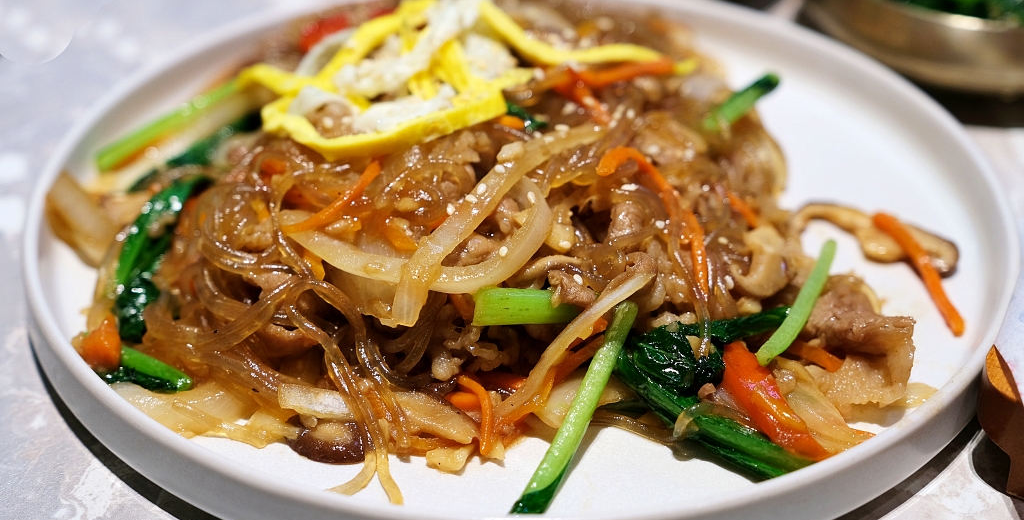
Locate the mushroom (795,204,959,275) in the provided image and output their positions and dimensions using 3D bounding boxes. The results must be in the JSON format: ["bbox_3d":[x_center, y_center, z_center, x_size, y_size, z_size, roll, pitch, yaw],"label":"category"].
[{"bbox_3d":[0.097,-0.006,0.436,0.043,0.009,0.017,18,40,24],"label":"mushroom"}]

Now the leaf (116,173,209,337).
[{"bbox_3d":[-0.089,-0.001,0.413,0.015,0.011,0.050,5,48,8],"label":"leaf"}]

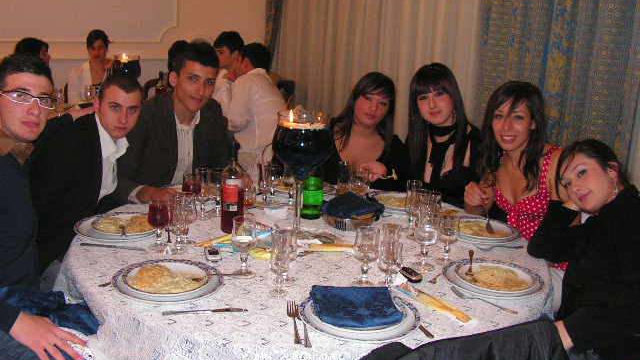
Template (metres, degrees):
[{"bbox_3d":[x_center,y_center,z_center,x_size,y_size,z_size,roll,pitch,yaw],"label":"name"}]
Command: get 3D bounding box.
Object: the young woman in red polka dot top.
[{"bbox_3d":[0.642,0.263,2.467,0.780,1.240,0.500,-11,19,-44],"label":"young woman in red polka dot top"}]

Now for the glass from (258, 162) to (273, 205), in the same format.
[{"bbox_3d":[-0.203,0.010,2.515,0.056,0.160,0.056,3,15,0],"label":"glass"}]

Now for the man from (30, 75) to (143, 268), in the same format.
[{"bbox_3d":[-0.825,0.261,2.279,0.750,1.230,0.550,13,17,33],"label":"man"}]

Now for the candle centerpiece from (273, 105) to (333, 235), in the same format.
[{"bbox_3d":[-0.060,-0.022,2.073,0.185,0.410,0.185,3,14,0],"label":"candle centerpiece"}]

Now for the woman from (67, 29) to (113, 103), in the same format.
[{"bbox_3d":[-1.618,-0.467,4.911,0.500,1.240,0.700,-2,15,-19],"label":"woman"}]

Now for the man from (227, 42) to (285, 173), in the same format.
[{"bbox_3d":[-0.508,-0.304,4.537,0.750,1.240,0.520,11,16,30],"label":"man"}]

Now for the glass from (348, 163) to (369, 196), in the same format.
[{"bbox_3d":[0.156,0.018,2.480,0.070,0.162,0.070,3,14,0],"label":"glass"}]

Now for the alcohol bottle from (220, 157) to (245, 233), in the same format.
[{"bbox_3d":[-0.274,0.024,2.103,0.073,0.286,0.073,3,14,0],"label":"alcohol bottle"}]

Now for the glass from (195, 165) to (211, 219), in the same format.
[{"bbox_3d":[-0.409,0.042,2.321,0.060,0.175,0.060,3,15,0],"label":"glass"}]

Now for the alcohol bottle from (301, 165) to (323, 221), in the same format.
[{"bbox_3d":[-0.025,0.032,2.369,0.071,0.210,0.071,3,15,0],"label":"alcohol bottle"}]

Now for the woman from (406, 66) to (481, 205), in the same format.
[{"bbox_3d":[0.431,0.180,2.726,0.480,1.290,0.680,9,16,22],"label":"woman"}]

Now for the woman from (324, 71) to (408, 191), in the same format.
[{"bbox_3d":[0.192,0.157,2.868,0.490,1.235,0.680,5,15,7],"label":"woman"}]

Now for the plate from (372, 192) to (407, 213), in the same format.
[{"bbox_3d":[0.326,0.073,2.553,0.278,0.036,0.278,3,14,0],"label":"plate"}]

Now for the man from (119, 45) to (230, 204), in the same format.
[{"bbox_3d":[-0.483,0.141,2.561,0.560,1.320,0.780,-5,16,-29],"label":"man"}]

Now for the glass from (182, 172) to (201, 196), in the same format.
[{"bbox_3d":[-0.445,0.035,2.298,0.067,0.155,0.067,3,14,0],"label":"glass"}]

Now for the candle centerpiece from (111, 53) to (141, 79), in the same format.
[{"bbox_3d":[-1.239,-0.624,4.276,0.190,0.400,0.190,3,15,0],"label":"candle centerpiece"}]

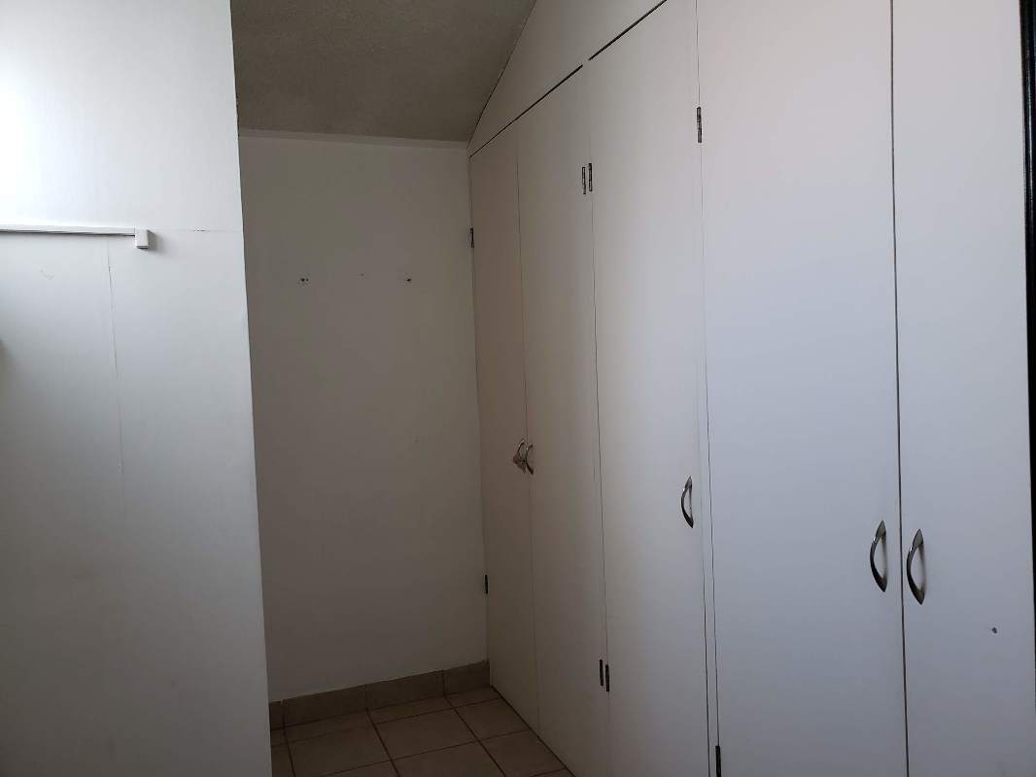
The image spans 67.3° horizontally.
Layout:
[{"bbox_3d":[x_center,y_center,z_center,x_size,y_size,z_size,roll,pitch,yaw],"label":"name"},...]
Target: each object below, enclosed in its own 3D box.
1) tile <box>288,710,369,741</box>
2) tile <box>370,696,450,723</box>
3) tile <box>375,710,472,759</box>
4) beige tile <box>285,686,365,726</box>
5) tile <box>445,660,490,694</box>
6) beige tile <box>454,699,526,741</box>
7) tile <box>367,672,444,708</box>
[{"bbox_3d":[-0.755,1.347,3.100,0.326,0.012,0.125,-3,2,-22],"label":"tile"},{"bbox_3d":[-0.450,1.333,3.224,0.326,0.012,0.125,-3,2,-22],"label":"tile"},{"bbox_3d":[-0.363,1.335,3.011,0.326,0.012,0.326,-3,2,-22],"label":"tile"},{"bbox_3d":[-0.784,1.287,3.164,0.326,0.108,0.012,-3,2,-22],"label":"beige tile"},{"bbox_3d":[-0.229,1.261,3.389,0.205,0.108,0.012,-3,2,-22],"label":"tile"},{"bbox_3d":[-0.114,1.324,3.113,0.205,0.012,0.326,-3,2,-22],"label":"beige tile"},{"bbox_3d":[-0.478,1.273,3.288,0.326,0.108,0.012,-3,2,-22],"label":"tile"}]

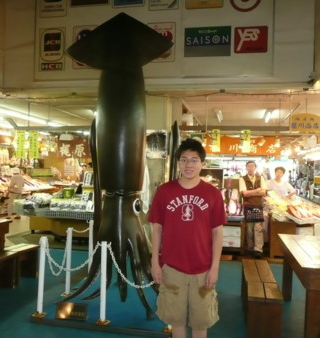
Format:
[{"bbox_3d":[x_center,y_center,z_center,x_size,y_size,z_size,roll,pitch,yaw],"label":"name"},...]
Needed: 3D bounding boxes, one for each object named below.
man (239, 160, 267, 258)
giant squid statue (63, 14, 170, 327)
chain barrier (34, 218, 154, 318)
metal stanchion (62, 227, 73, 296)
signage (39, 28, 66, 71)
[{"bbox_3d":[1.638,0.710,6.382,0.480,1.660,0.330,2,0,12],"label":"man"},{"bbox_3d":[-0.410,-0.134,3.969,1.270,3.150,0.970,2,0,13],"label":"giant squid statue"},{"bbox_3d":[-0.455,1.050,3.964,1.330,0.770,1.220,2,0,12],"label":"chain barrier"},{"bbox_3d":[-1.035,1.041,4.100,0.120,0.745,0.120,2,0,12],"label":"metal stanchion"},{"bbox_3d":[-1.884,-2.100,6.400,0.485,0.755,0.030,2,0,12],"label":"signage"}]

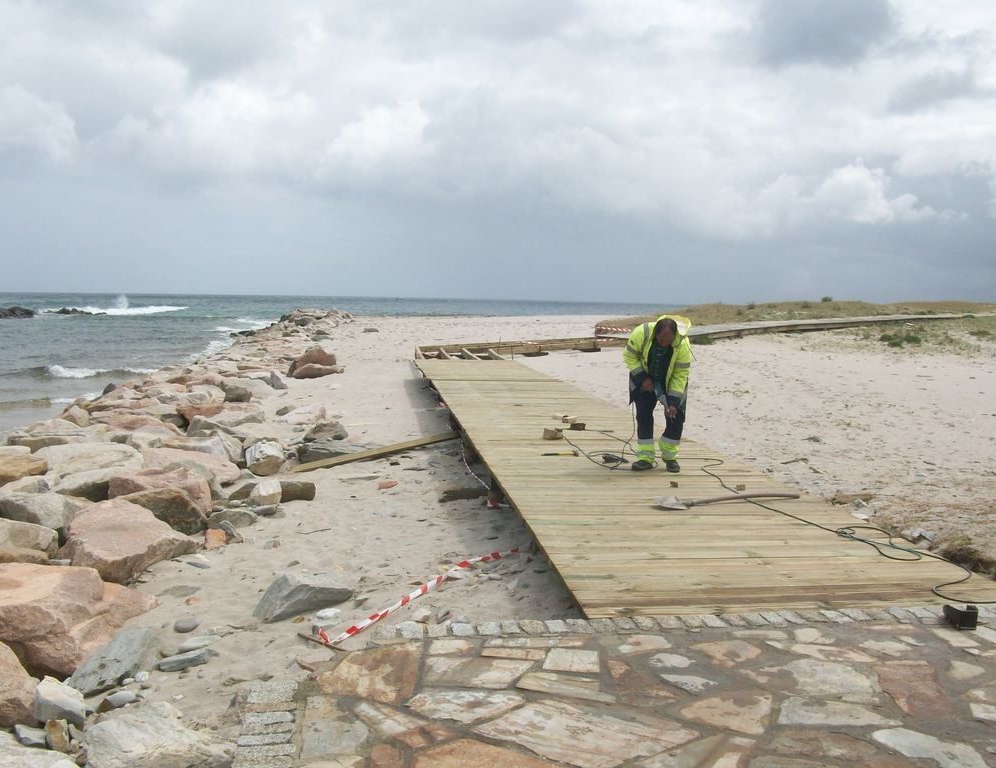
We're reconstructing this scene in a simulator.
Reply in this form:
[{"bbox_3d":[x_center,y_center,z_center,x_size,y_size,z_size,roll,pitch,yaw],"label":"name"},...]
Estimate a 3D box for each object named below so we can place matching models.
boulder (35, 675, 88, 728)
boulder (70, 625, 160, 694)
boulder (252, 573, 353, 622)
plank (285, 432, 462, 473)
[{"bbox_3d":[-1.798,1.300,4.181,0.190,0.165,0.170,3,5,20],"label":"boulder"},{"bbox_3d":[-1.773,1.264,4.690,0.250,0.190,0.480,3,5,22],"label":"boulder"},{"bbox_3d":[-1.139,1.210,5.839,0.530,0.190,0.260,-3,6,-42],"label":"boulder"},{"bbox_3d":[-1.410,0.814,12.053,2.401,0.055,0.160,-9,22,-39],"label":"plank"}]

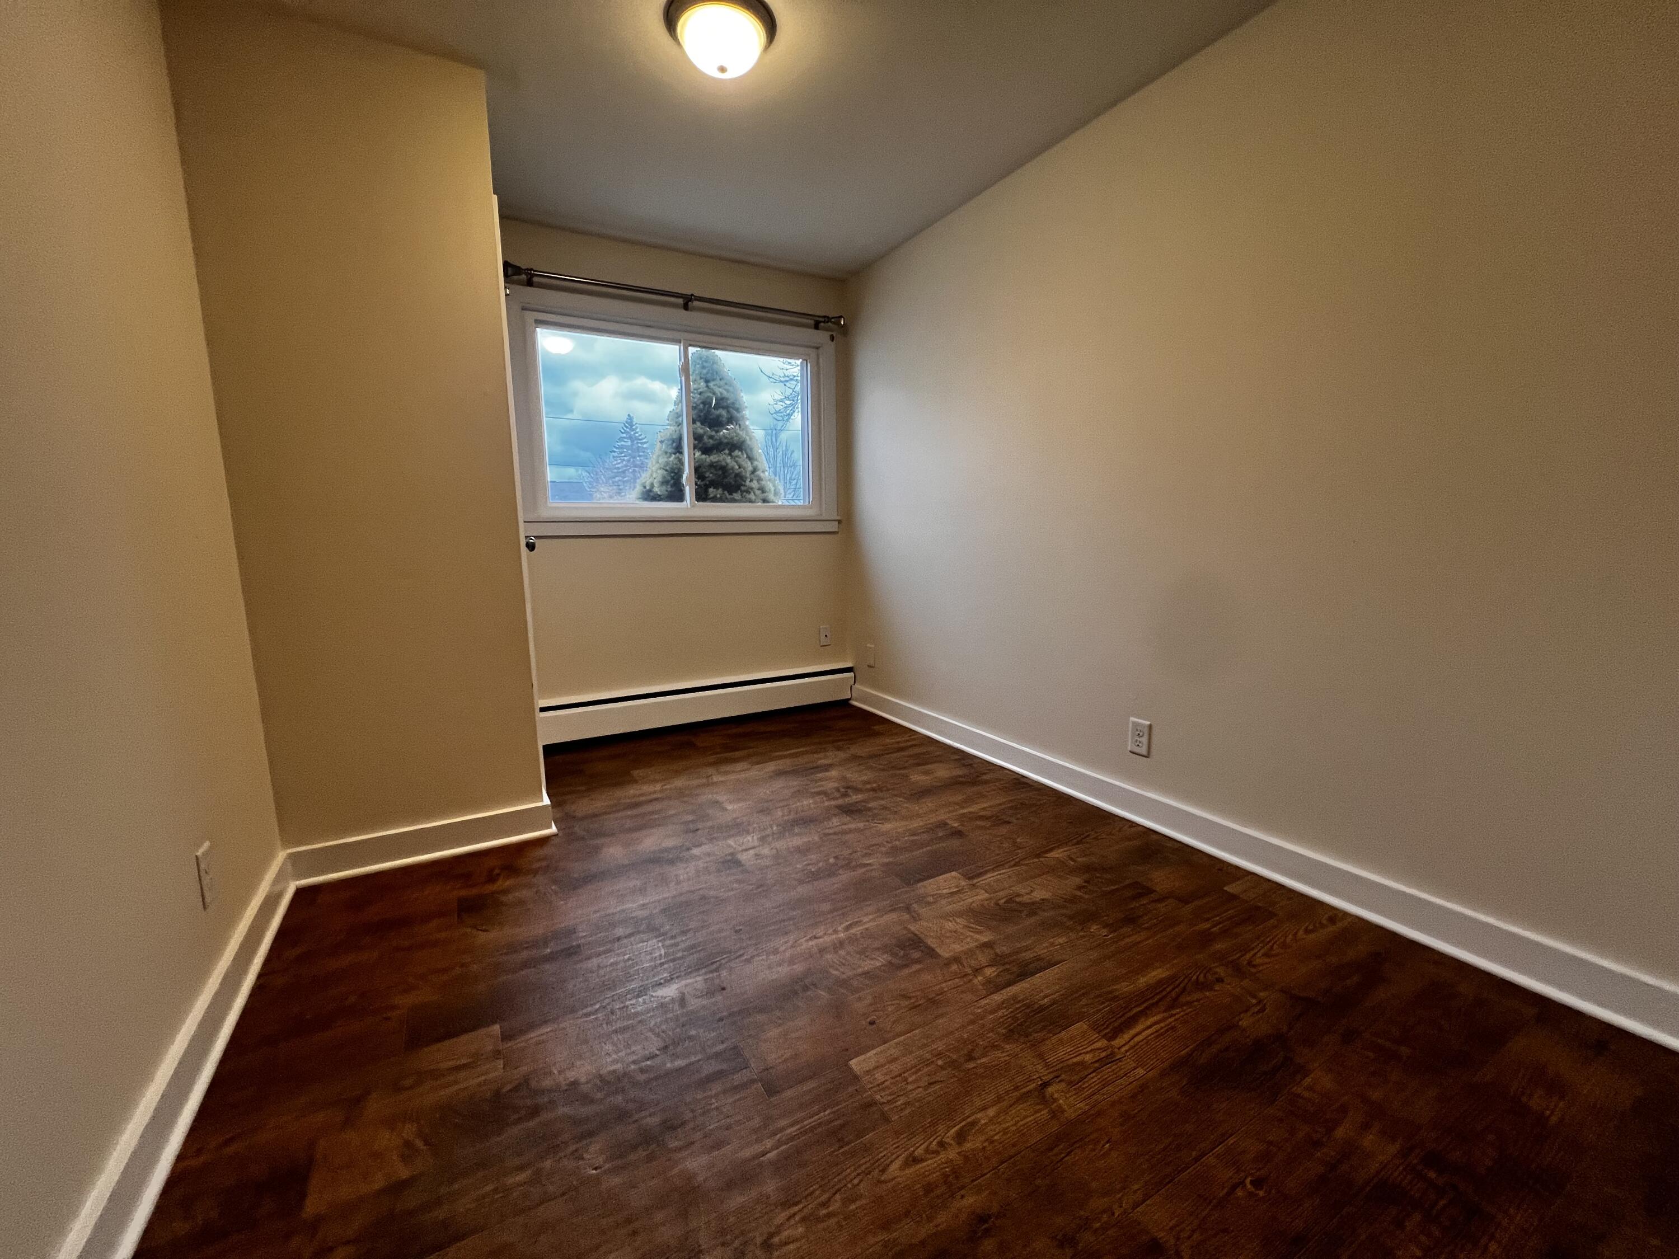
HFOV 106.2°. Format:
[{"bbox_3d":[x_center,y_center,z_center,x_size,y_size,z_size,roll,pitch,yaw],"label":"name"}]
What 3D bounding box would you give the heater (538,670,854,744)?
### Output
[{"bbox_3d":[-0.691,0.390,3.433,1.721,0.213,0.075,-5,10,-27],"label":"heater"}]

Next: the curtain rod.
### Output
[{"bbox_3d":[-0.716,-1.613,3.091,1.638,0.079,0.112,-5,10,-27],"label":"curtain rod"}]

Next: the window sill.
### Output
[{"bbox_3d":[-0.730,-0.540,3.289,1.659,0.092,0.065,-5,10,-27],"label":"window sill"}]

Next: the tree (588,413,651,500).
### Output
[{"bbox_3d":[-12.046,-7.974,36.662,3.700,8.792,3.700,-3,9,-17],"label":"tree"}]

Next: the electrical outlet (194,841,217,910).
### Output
[{"bbox_3d":[-1.375,0.534,1.377,0.008,0.121,0.076,-6,10,-31],"label":"electrical outlet"}]

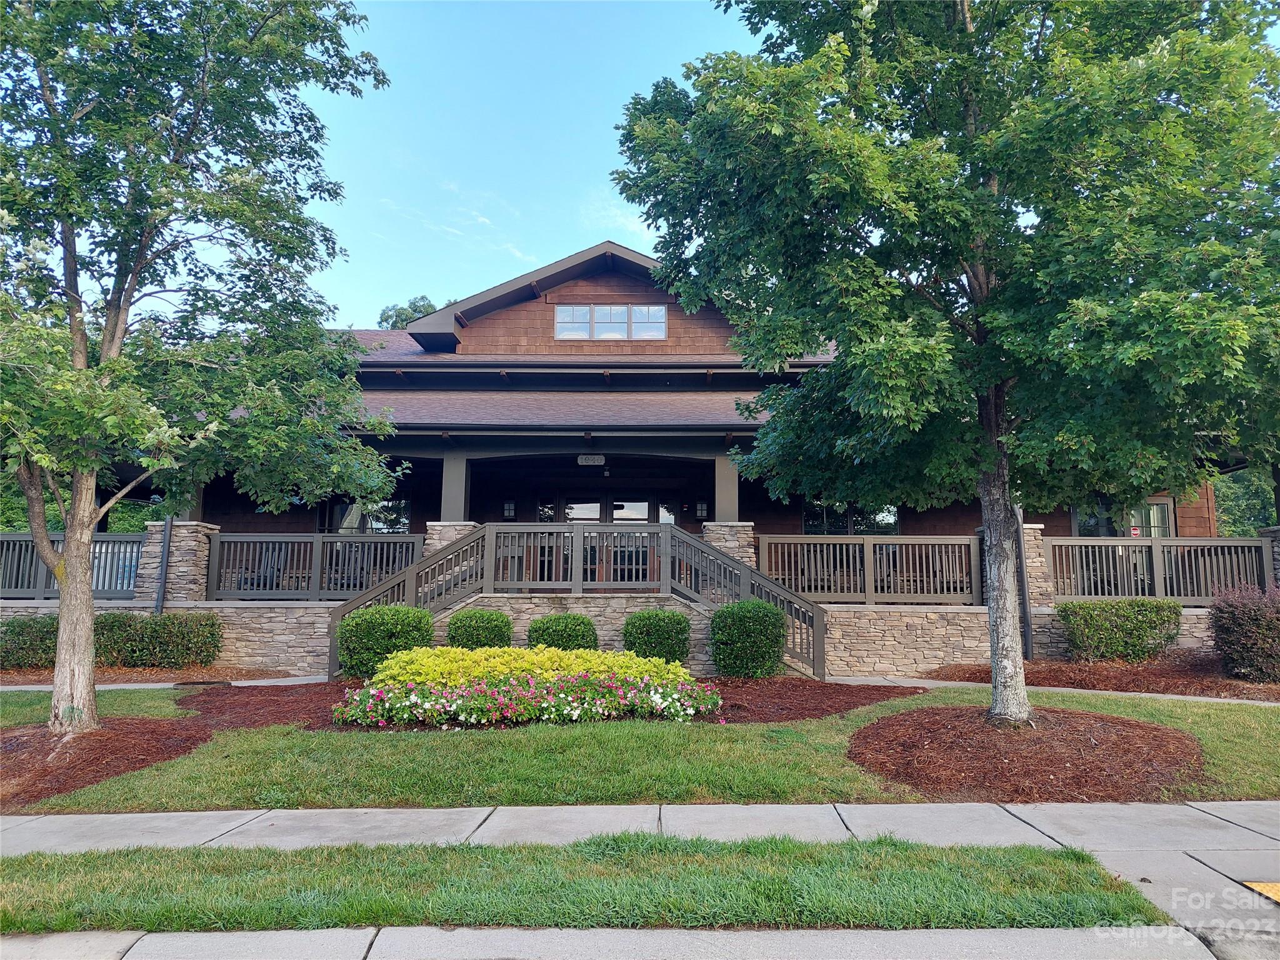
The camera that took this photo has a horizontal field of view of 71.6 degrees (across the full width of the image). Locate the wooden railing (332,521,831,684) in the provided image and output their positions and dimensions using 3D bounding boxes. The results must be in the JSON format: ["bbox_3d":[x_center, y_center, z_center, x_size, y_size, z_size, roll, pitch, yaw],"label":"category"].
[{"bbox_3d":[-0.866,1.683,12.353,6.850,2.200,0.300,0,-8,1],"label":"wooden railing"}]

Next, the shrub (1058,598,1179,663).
[{"bbox_3d":[7.005,2.198,13.051,1.800,0.930,1.150,0,-8,1],"label":"shrub"}]

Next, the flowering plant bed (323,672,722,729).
[{"bbox_3d":[-1.169,2.336,9.584,4.000,0.450,1.200,0,-8,1],"label":"flowering plant bed"}]

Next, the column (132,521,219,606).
[{"bbox_3d":[-7.669,1.401,14.989,1.000,1.280,0.950,0,-8,1],"label":"column"}]

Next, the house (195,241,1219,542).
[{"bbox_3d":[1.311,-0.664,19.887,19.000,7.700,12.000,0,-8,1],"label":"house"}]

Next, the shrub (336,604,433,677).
[{"bbox_3d":[-3.313,2.096,11.577,1.230,0.960,1.150,0,-8,1],"label":"shrub"}]

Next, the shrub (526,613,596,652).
[{"bbox_3d":[-1.032,2.161,11.629,0.900,0.820,0.900,0,-8,1],"label":"shrub"}]

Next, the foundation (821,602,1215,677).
[{"bbox_3d":[6.044,2.595,14.223,6.200,1.140,0.500,0,-8,1],"label":"foundation"}]

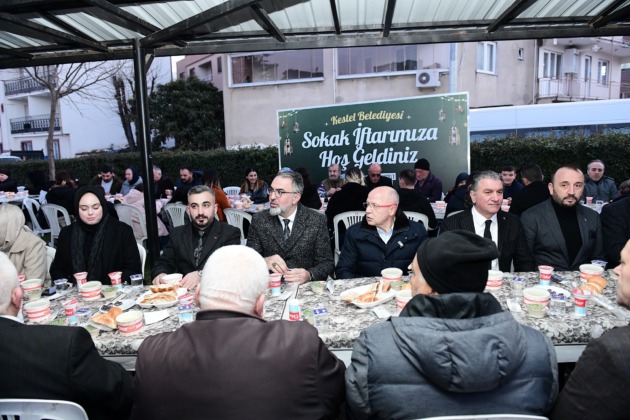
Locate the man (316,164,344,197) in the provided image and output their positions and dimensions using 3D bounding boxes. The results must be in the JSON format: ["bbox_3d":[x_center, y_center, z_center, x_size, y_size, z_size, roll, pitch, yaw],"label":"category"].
[{"bbox_3d":[0.253,0.011,5.660,0.520,1.258,0.750,0,8,8],"label":"man"}]

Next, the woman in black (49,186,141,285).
[{"bbox_3d":[-1.277,0.516,2.341,0.550,1.268,0.800,-2,8,-3],"label":"woman in black"}]

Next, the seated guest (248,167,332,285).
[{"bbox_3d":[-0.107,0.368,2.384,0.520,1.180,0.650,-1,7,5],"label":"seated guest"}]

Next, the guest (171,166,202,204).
[{"bbox_3d":[-1.860,0.023,5.960,0.520,1.261,0.750,1,8,14],"label":"guest"}]

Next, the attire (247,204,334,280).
[{"bbox_3d":[-0.153,0.330,2.430,0.540,0.714,0.500,-1,8,7],"label":"attire"}]

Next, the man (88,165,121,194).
[{"bbox_3d":[-3.147,0.003,6.200,0.520,1.300,0.750,-1,8,3],"label":"man"}]

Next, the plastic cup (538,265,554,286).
[{"bbox_3d":[1.167,0.332,2.116,0.076,0.088,0.076,-1,8,0],"label":"plastic cup"}]

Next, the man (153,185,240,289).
[{"bbox_3d":[-0.690,0.500,2.371,0.550,1.262,0.800,-2,8,0],"label":"man"}]

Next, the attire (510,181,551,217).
[{"bbox_3d":[2.117,0.029,4.153,0.500,0.649,0.450,-2,8,-2],"label":"attire"}]

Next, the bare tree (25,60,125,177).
[{"bbox_3d":[-5.153,-1.652,9.047,2.300,4.100,2.100,-2,7,0],"label":"bare tree"}]

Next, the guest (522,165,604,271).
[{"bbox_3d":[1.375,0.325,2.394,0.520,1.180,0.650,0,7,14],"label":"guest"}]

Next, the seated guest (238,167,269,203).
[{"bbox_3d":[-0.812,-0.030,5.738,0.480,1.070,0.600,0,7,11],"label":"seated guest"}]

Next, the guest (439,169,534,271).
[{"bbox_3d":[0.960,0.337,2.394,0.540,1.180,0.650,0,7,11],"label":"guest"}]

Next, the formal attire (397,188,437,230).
[{"bbox_3d":[0.944,0.085,4.197,0.520,0.630,0.450,0,7,11],"label":"formal attire"}]

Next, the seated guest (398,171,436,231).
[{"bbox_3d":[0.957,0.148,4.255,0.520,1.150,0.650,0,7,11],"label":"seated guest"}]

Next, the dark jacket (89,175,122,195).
[{"bbox_3d":[-3.157,-0.170,6.368,0.550,0.560,0.420,-2,7,-6],"label":"dark jacket"}]

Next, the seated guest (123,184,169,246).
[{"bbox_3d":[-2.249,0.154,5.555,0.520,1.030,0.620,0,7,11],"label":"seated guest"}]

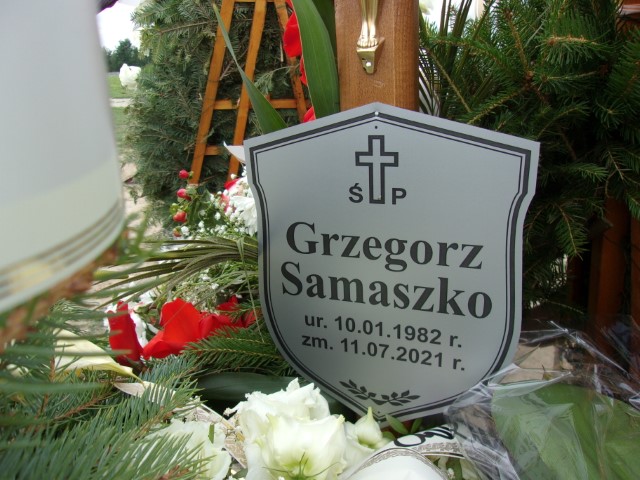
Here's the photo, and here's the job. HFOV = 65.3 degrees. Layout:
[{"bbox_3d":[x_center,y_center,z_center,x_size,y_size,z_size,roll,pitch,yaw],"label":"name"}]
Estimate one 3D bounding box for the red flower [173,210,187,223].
[{"bbox_3d":[-0.155,-0.026,0.550,0.014,0.013,0.013,-5,20,-6],"label":"red flower"}]

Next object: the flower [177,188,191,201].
[{"bbox_3d":[-0.150,-0.050,0.550,0.014,0.013,0.013,-5,20,-6],"label":"flower"}]

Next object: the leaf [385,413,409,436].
[{"bbox_3d":[0.064,0.153,0.410,0.011,0.028,0.007,-49,9,-9],"label":"leaf"}]

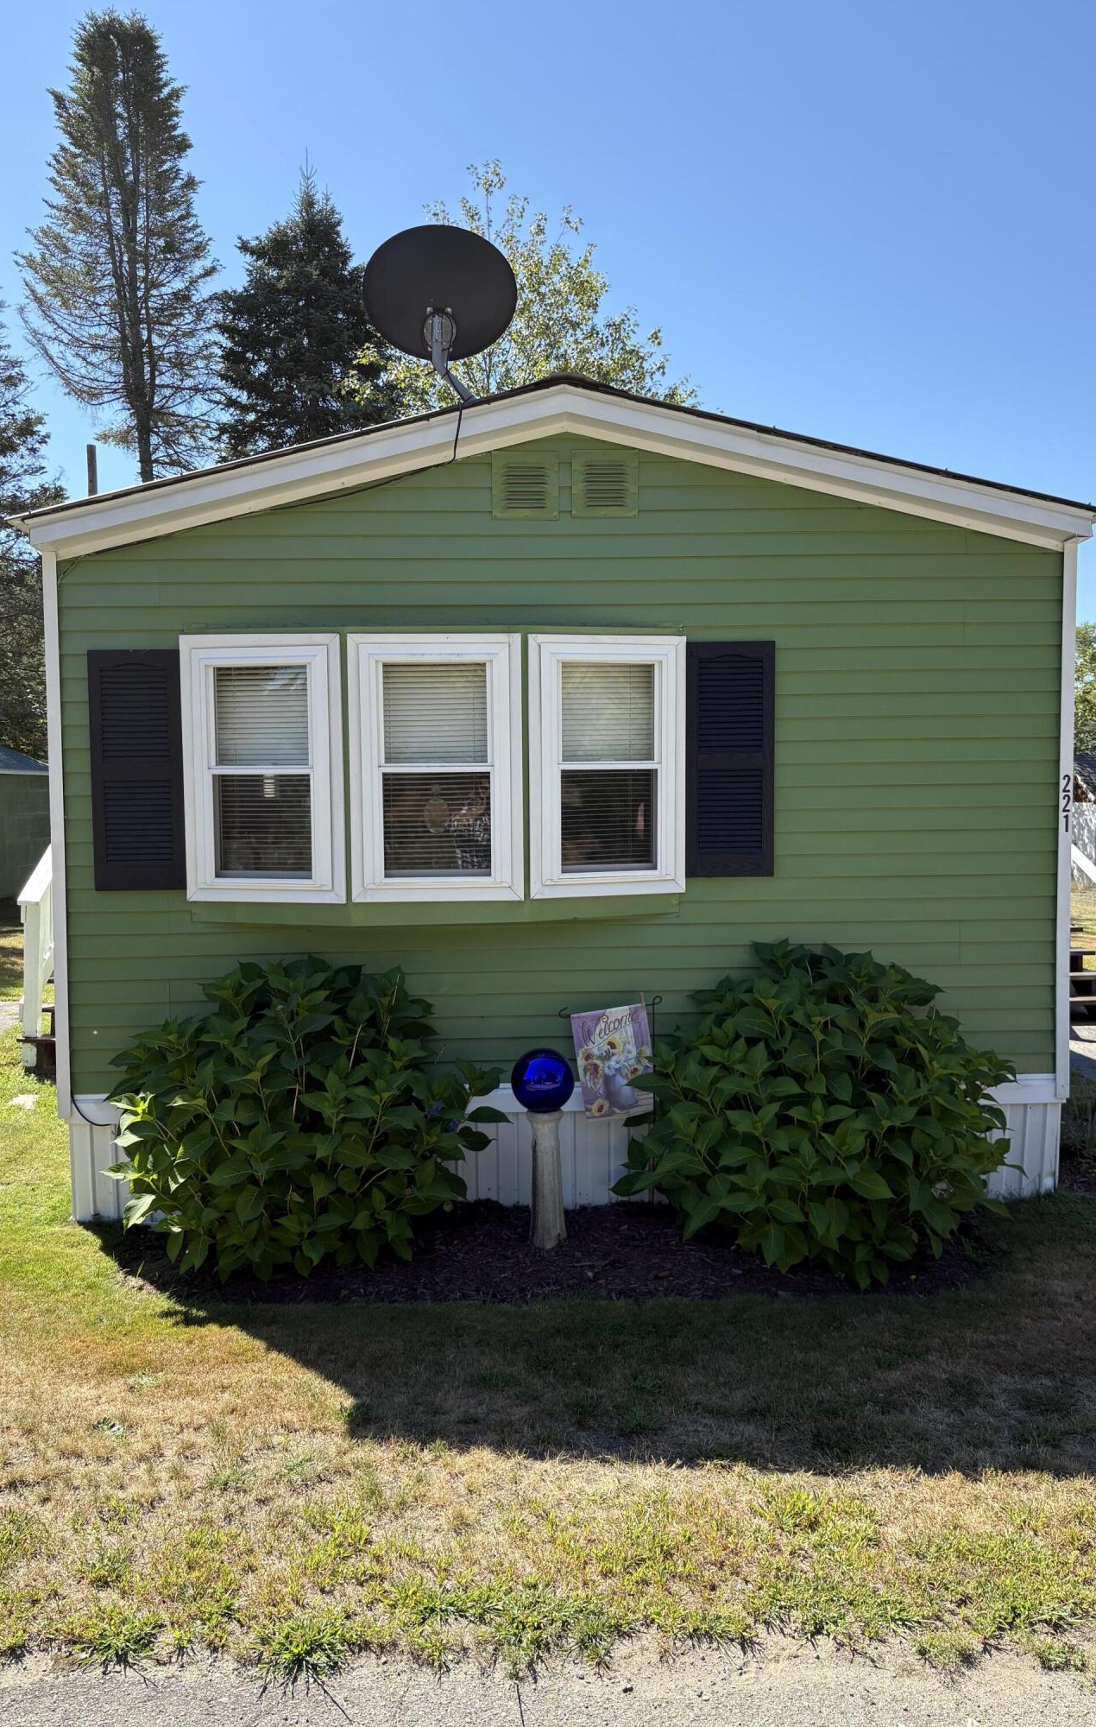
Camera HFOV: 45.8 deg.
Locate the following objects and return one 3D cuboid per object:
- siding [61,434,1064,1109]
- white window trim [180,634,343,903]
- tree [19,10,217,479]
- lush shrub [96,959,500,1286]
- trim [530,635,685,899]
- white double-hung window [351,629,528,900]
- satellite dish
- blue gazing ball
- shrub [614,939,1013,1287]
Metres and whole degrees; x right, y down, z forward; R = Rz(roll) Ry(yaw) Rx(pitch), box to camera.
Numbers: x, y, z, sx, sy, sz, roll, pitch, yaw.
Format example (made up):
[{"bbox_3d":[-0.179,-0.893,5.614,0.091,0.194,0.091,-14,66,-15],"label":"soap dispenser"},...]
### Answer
[{"bbox_3d":[0.089,-0.425,5.574,4.296,2.791,0.150,-1,4,-2],"label":"siding"},{"bbox_3d":[-1.186,-0.394,5.467,0.688,1.116,0.090,0,4,7],"label":"white window trim"},{"bbox_3d":[-8.833,-8.648,27.208,4.281,17.811,4.281,-1,4,-2],"label":"tree"},{"bbox_3d":[-0.930,0.961,5.000,1.527,1.206,1.150,-1,4,-2],"label":"lush shrub"},{"bbox_3d":[0.250,-0.409,5.525,0.684,1.096,0.090,-2,4,-12],"label":"trim"},{"bbox_3d":[-0.464,-0.396,5.439,0.717,1.109,0.090,-1,4,-2],"label":"white double-hung window"},{"bbox_3d":[-0.468,-2.354,5.651,0.659,0.778,0.500,0,4,8],"label":"satellite dish"},{"bbox_3d":[-0.020,0.880,5.258,0.255,0.255,0.255,-1,4,0],"label":"blue gazing ball"},{"bbox_3d":[1.041,0.911,5.070,1.578,1.245,1.150,-1,4,-2],"label":"shrub"}]

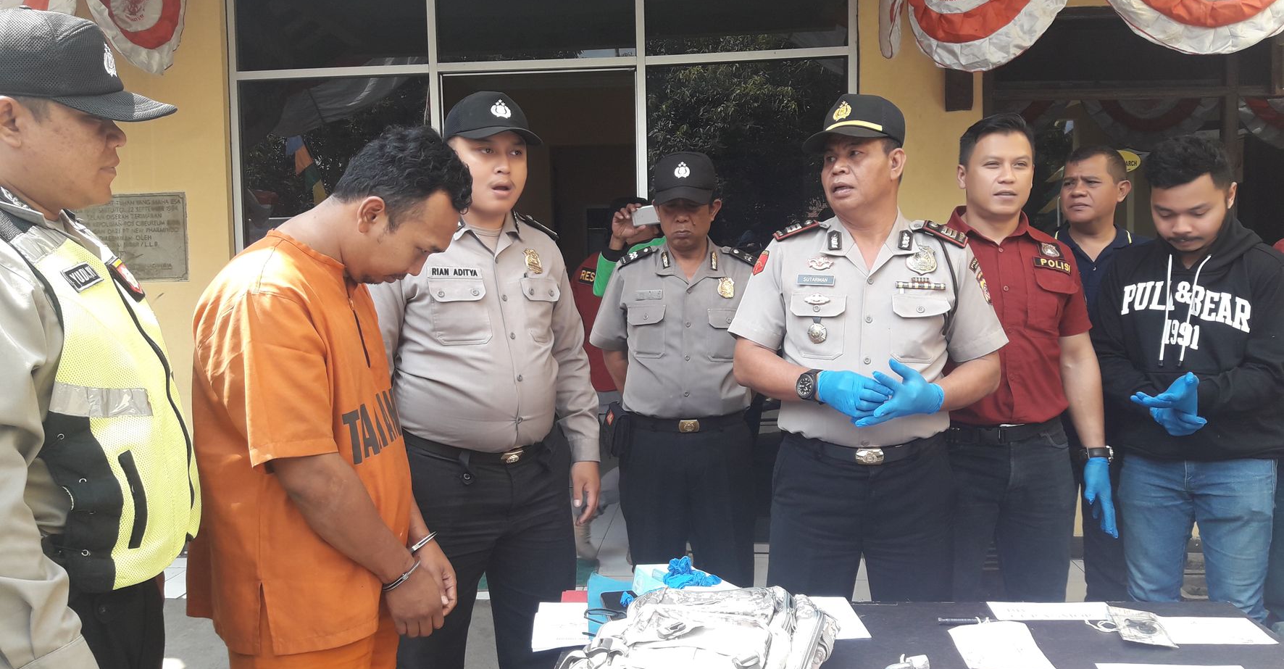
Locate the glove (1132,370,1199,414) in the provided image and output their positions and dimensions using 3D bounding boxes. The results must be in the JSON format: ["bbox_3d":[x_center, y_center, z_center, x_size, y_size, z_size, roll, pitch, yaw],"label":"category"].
[{"bbox_3d":[1.251,0.141,2.488,0.165,0.100,0.110,-2,4,-16],"label":"glove"}]

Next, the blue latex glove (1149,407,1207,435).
[{"bbox_3d":[1.279,0.207,2.483,0.145,0.075,0.110,0,4,16],"label":"blue latex glove"}]

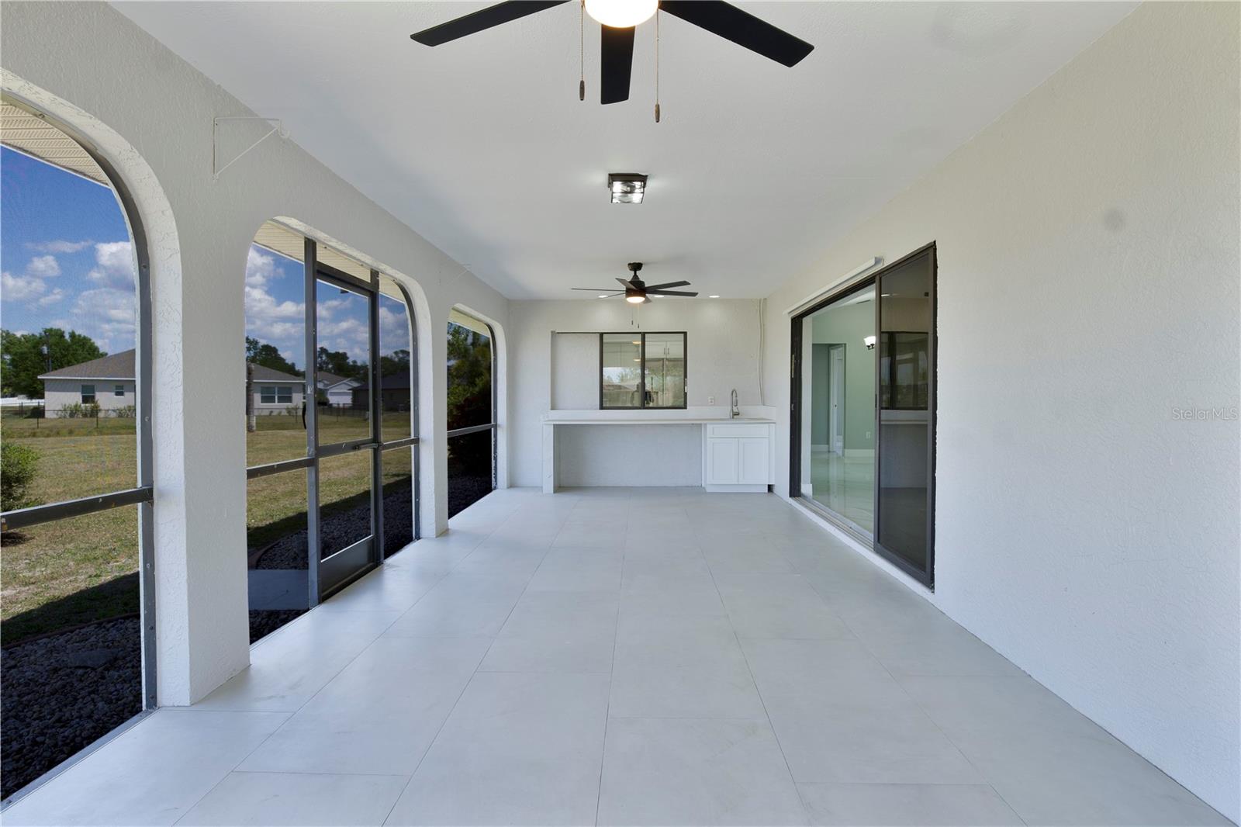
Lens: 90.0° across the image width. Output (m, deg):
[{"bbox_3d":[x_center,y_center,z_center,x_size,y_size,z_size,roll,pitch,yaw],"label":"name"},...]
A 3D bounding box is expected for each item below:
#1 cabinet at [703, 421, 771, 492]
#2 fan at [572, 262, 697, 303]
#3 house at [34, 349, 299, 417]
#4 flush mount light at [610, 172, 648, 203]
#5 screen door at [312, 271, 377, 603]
[{"bbox_3d":[1.529,0.562,8.122,0.830,0.890,0.590,0,2,2],"label":"cabinet"},{"bbox_3d":[0.152,-1.296,6.225,1.310,0.400,1.310,0,2,2],"label":"fan"},{"bbox_3d":[-34.900,-2.600,50.900,16.000,5.300,13.000,-1,2,-28],"label":"house"},{"bbox_3d":[0.051,-1.377,3.842,0.240,0.115,0.240,0,2,2],"label":"flush mount light"},{"bbox_3d":[-1.798,0.115,4.137,0.045,1.980,0.870,0,2,2],"label":"screen door"}]

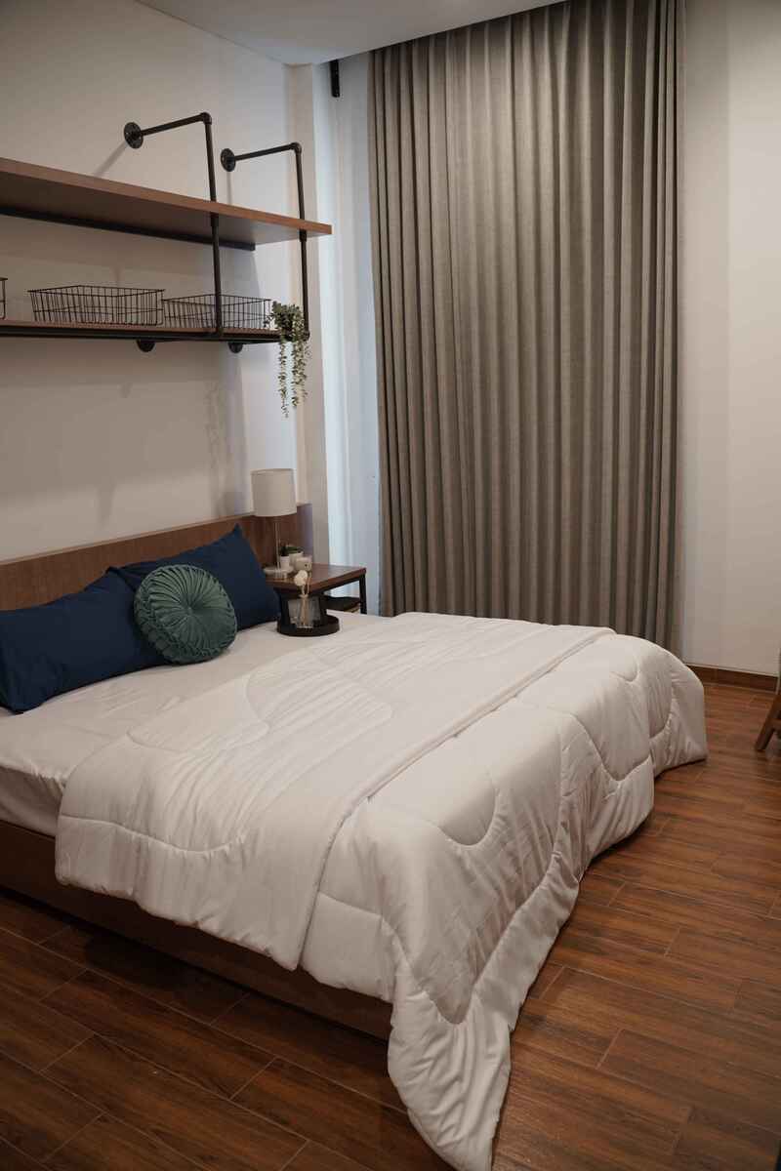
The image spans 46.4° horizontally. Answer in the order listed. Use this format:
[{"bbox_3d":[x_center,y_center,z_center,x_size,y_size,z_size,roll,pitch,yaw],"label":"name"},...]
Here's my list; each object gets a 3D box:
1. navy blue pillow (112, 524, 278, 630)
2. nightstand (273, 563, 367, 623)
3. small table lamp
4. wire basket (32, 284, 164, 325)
[{"bbox_3d":[-0.791,0.014,3.779,0.170,0.460,0.680,-30,-5,34],"label":"navy blue pillow"},{"bbox_3d":[-0.427,0.184,4.653,0.440,0.500,0.455,6,15,32],"label":"nightstand"},{"bbox_3d":[-0.578,-0.316,4.607,0.225,0.505,0.225,-2,12,0],"label":"small table lamp"},{"bbox_3d":[-1.088,-1.033,3.393,0.265,0.127,0.380,6,15,32],"label":"wire basket"}]

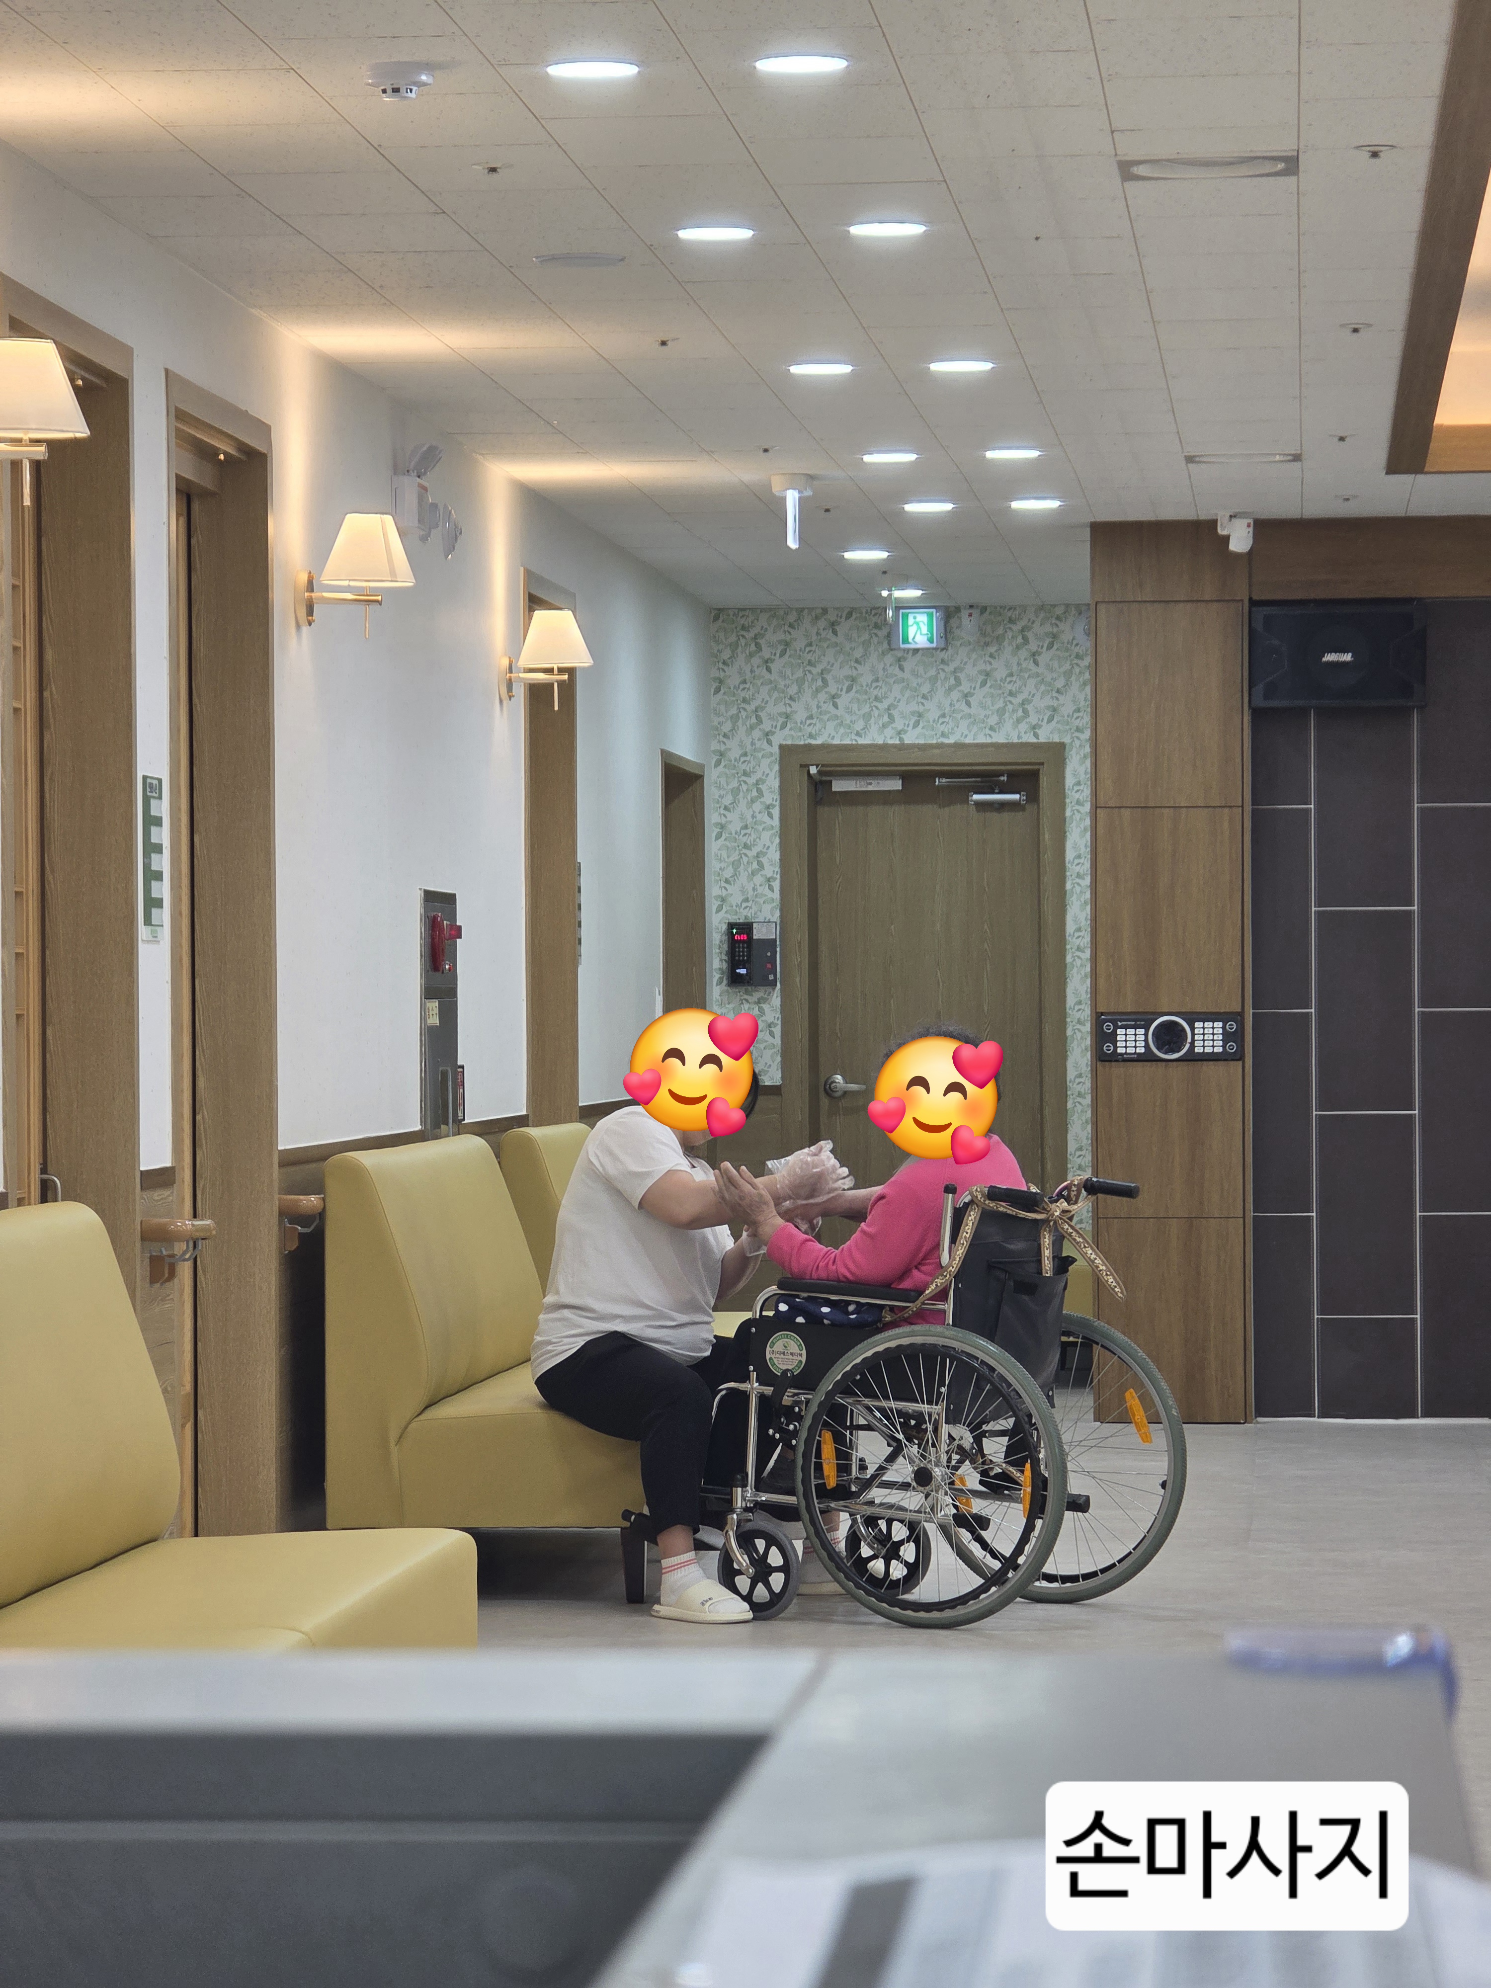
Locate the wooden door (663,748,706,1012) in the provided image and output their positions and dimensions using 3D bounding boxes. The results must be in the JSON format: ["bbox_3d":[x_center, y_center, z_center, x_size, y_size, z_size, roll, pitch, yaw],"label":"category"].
[{"bbox_3d":[-0.265,0.239,22.733,0.150,2.106,1.450,0,0,5],"label":"wooden door"}]

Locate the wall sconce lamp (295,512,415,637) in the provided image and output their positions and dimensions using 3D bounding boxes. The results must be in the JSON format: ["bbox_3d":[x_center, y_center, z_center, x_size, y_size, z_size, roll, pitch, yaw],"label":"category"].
[{"bbox_3d":[-0.835,-0.903,14.206,0.245,0.265,0.205,0,0,5],"label":"wall sconce lamp"}]

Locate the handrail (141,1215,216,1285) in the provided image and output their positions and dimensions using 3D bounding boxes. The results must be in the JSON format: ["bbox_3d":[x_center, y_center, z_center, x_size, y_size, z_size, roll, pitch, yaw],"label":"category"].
[{"bbox_3d":[-1.066,0.477,12.436,0.095,0.130,0.280,0,0,5],"label":"handrail"}]

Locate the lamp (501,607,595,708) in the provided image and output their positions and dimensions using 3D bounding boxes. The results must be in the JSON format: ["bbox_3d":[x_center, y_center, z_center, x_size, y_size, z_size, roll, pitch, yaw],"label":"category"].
[{"bbox_3d":[-0.530,-0.899,17.682,0.245,0.268,0.205,0,0,5],"label":"lamp"}]

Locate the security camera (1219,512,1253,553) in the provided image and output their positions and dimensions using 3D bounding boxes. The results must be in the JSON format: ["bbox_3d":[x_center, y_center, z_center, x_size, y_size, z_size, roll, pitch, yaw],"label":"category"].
[{"bbox_3d":[1.436,-1.350,19.324,0.100,0.120,0.090,0,0,-25],"label":"security camera"}]

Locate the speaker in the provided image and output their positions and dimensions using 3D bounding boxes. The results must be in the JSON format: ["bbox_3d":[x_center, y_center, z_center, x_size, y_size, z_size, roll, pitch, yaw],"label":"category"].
[{"bbox_3d":[1.750,-0.992,19.480,0.520,0.305,0.290,0,0,5],"label":"speaker"}]

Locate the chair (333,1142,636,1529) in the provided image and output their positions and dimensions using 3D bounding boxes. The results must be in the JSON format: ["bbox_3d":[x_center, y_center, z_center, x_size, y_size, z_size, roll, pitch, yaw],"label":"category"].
[{"bbox_3d":[-0.454,0.797,14.528,0.659,0.930,1.900,0,0,5],"label":"chair"}]

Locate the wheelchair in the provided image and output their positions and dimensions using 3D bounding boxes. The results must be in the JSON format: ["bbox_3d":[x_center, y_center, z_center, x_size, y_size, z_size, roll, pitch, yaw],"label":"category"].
[{"bbox_3d":[0.305,0.811,13.421,1.060,0.885,0.650,0,0,29],"label":"wheelchair"}]

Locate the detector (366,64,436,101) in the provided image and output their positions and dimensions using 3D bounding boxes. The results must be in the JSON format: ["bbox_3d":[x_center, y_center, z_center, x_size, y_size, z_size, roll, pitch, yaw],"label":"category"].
[{"bbox_3d":[-0.531,-1.403,10.167,0.103,0.047,0.103,0,0,5],"label":"detector"}]

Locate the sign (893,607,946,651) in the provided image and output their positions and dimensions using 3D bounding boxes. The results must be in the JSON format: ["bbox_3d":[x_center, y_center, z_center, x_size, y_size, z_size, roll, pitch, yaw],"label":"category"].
[{"bbox_3d":[0.616,-1.304,23.550,0.195,0.150,0.040,0,0,5],"label":"sign"}]

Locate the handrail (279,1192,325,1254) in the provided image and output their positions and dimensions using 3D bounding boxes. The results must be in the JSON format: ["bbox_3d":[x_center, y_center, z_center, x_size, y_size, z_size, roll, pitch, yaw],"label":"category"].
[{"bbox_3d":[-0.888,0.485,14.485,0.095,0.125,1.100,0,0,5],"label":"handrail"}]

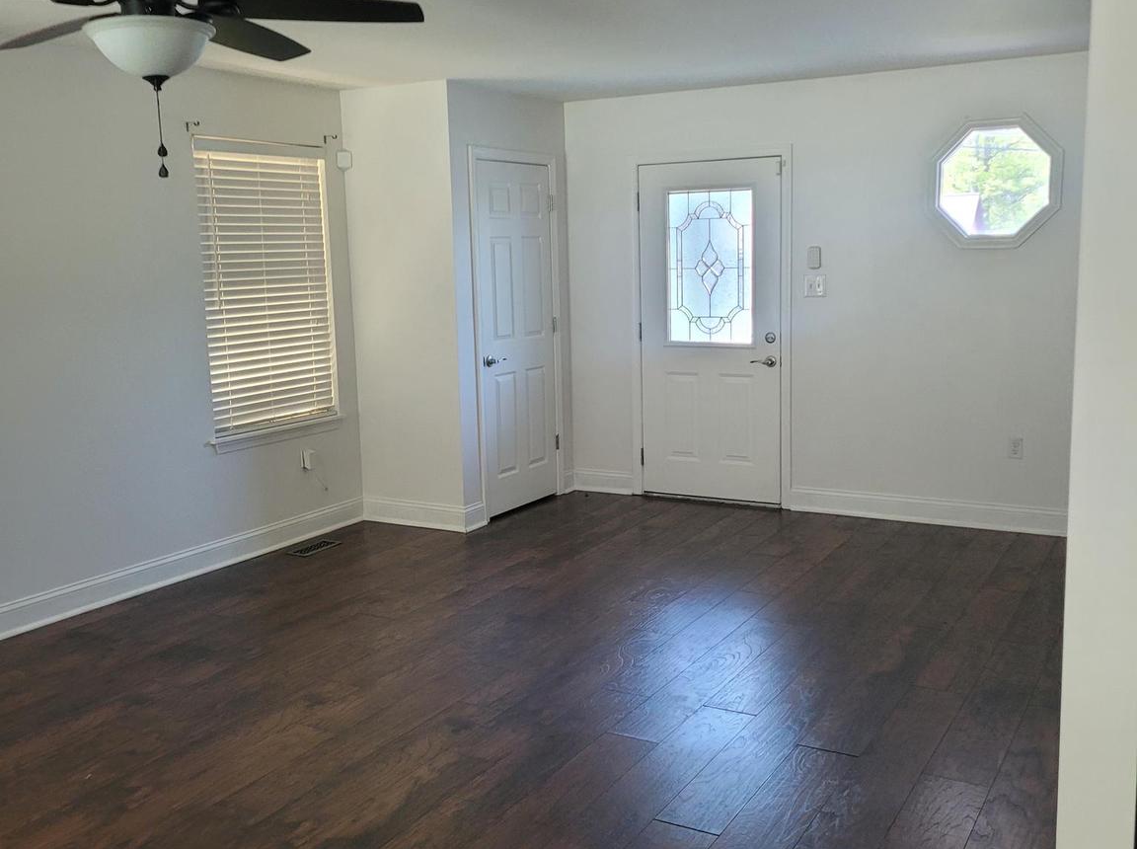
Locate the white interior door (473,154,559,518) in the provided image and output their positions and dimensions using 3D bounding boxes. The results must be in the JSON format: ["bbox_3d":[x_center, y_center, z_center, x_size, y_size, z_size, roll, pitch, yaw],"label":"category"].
[{"bbox_3d":[-0.307,-0.510,6.762,0.045,2.040,0.775,3,10,29],"label":"white interior door"}]

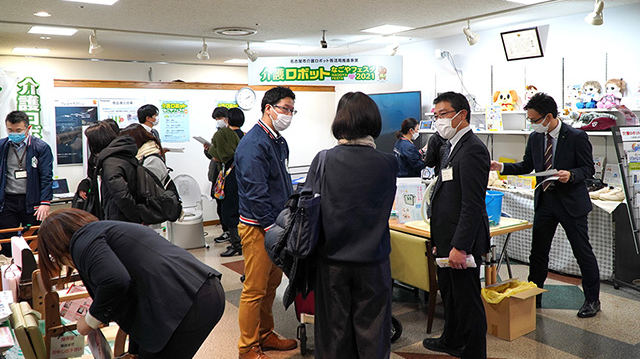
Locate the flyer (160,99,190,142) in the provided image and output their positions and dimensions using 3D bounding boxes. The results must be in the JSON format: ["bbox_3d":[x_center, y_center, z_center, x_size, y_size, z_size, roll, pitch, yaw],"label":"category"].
[{"bbox_3d":[-2.075,-0.827,6.866,0.420,0.590,0.020,-7,9,-37],"label":"flyer"}]

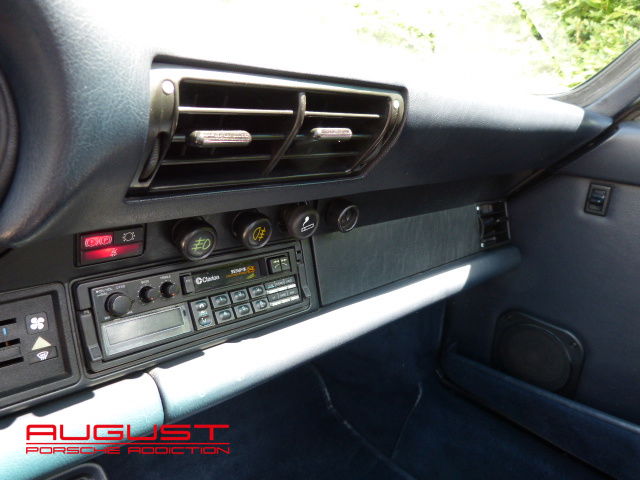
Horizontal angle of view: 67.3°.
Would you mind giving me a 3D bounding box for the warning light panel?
[{"bbox_3d":[-0.137,0.002,0.316,0.043,0.024,0.010,-11,30,-40],"label":"warning light panel"}]

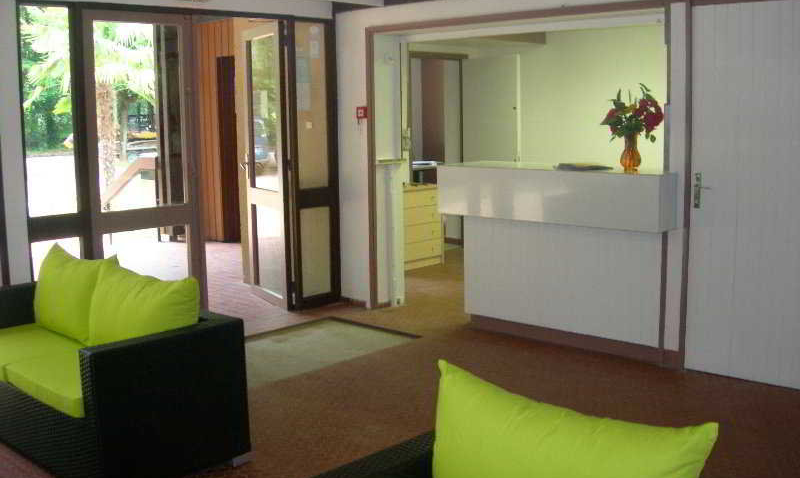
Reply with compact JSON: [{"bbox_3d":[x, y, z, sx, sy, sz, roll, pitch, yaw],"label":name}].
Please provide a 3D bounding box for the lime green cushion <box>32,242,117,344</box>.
[{"bbox_3d":[-1.643,0.265,4.407,0.670,0.430,0.200,7,0,43],"label":"lime green cushion"}]

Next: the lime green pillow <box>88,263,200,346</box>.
[{"bbox_3d":[-1.150,0.331,3.942,0.670,0.420,0.200,7,0,43],"label":"lime green pillow"}]

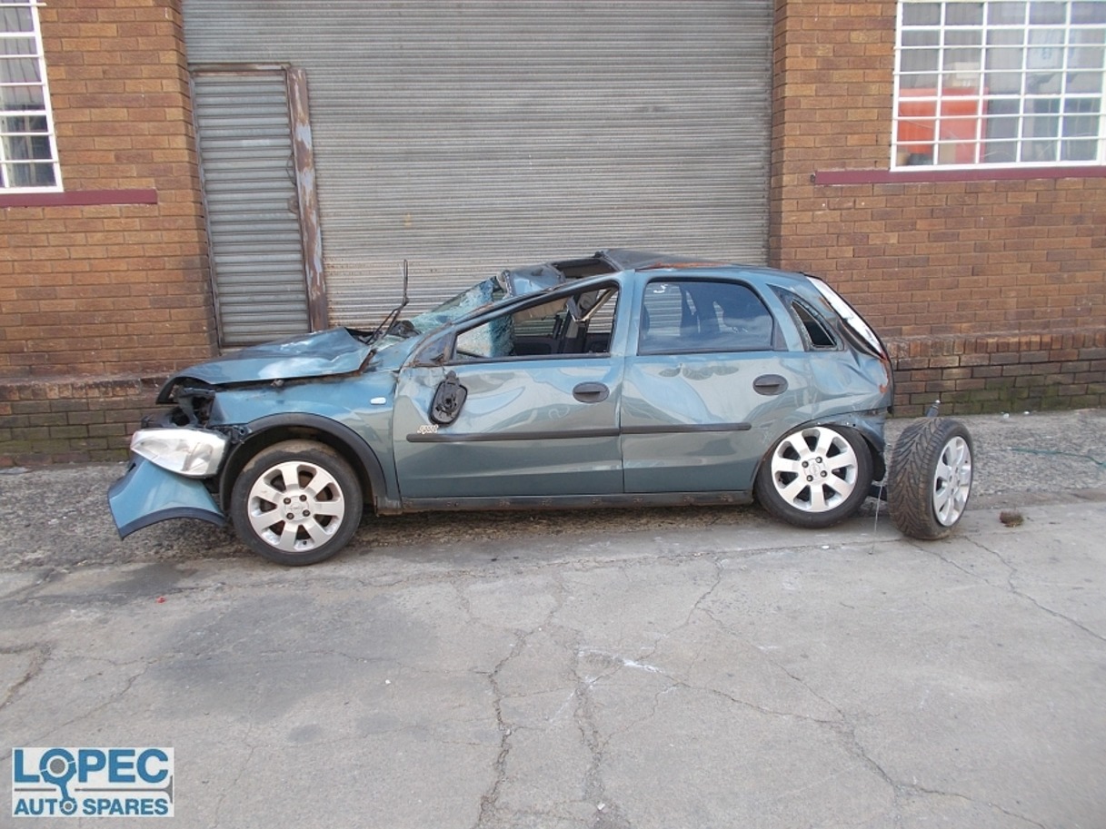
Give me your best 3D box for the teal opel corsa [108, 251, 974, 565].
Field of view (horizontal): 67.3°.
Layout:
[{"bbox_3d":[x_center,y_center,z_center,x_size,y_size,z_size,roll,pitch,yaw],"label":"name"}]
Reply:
[{"bbox_3d":[-0.129,-0.181,4.597,3.910,1.410,1.720,-1,10,-5],"label":"teal opel corsa"}]

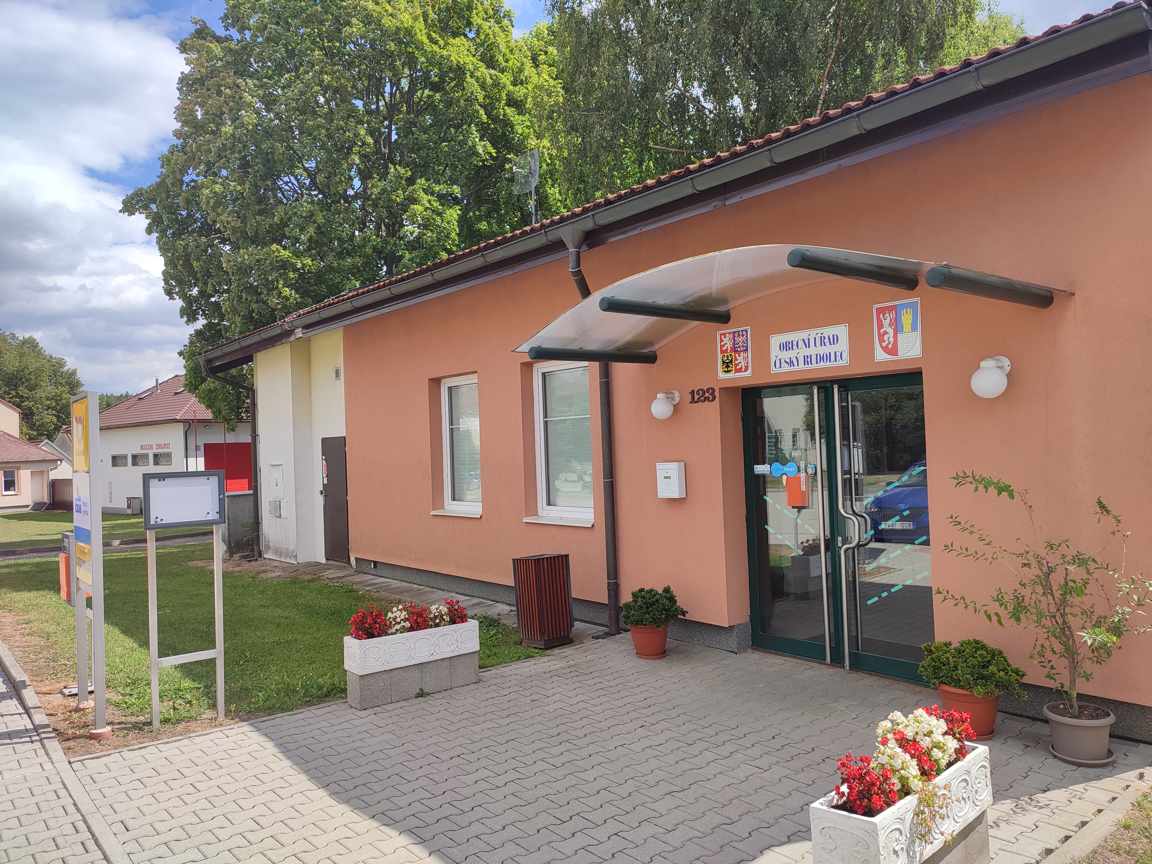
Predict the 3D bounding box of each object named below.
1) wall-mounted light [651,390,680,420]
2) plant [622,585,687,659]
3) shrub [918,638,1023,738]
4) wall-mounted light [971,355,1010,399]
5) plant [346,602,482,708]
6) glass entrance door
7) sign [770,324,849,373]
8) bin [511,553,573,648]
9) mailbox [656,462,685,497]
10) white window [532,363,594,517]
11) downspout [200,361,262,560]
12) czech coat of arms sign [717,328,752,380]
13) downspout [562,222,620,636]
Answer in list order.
[{"bbox_3d":[0.799,-0.246,7.476,0.273,0.273,0.204,-1,-1,-39],"label":"wall-mounted light"},{"bbox_3d":[0.655,1.622,7.123,0.513,0.584,0.541,-2,-1,0],"label":"plant"},{"bbox_3d":[2.378,1.536,5.029,0.606,0.550,0.633,-1,-1,-39],"label":"shrub"},{"bbox_3d":[2.623,-0.344,5.233,0.285,0.270,0.205,-1,-1,-39],"label":"wall-mounted light"},{"bbox_3d":[-1.216,1.626,6.275,1.000,0.680,0.246,-1,-1,-39],"label":"plant"},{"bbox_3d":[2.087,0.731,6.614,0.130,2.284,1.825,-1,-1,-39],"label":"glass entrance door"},{"bbox_3d":[1.794,-0.637,6.444,0.015,0.296,0.706,-1,-1,-39],"label":"sign"},{"bbox_3d":[-0.300,1.565,7.822,0.383,0.806,0.388,-1,-1,-39],"label":"bin"},{"bbox_3d":[0.864,0.436,7.538,0.093,0.316,0.265,-1,-1,-39],"label":"mailbox"},{"bbox_3d":[-0.061,0.065,9.091,0.099,1.740,1.173,-1,-1,-39],"label":"white window"},{"bbox_3d":[-6.843,0.417,16.332,0.249,3.918,3.083,-1,-1,-39],"label":"downspout"},{"bbox_3d":[1.331,-0.664,7.020,0.020,0.404,0.356,-1,-1,-39],"label":"czech coat of arms sign"},{"bbox_3d":[0.168,0.011,8.037,0.460,3.910,0.270,-1,-1,-39],"label":"downspout"}]

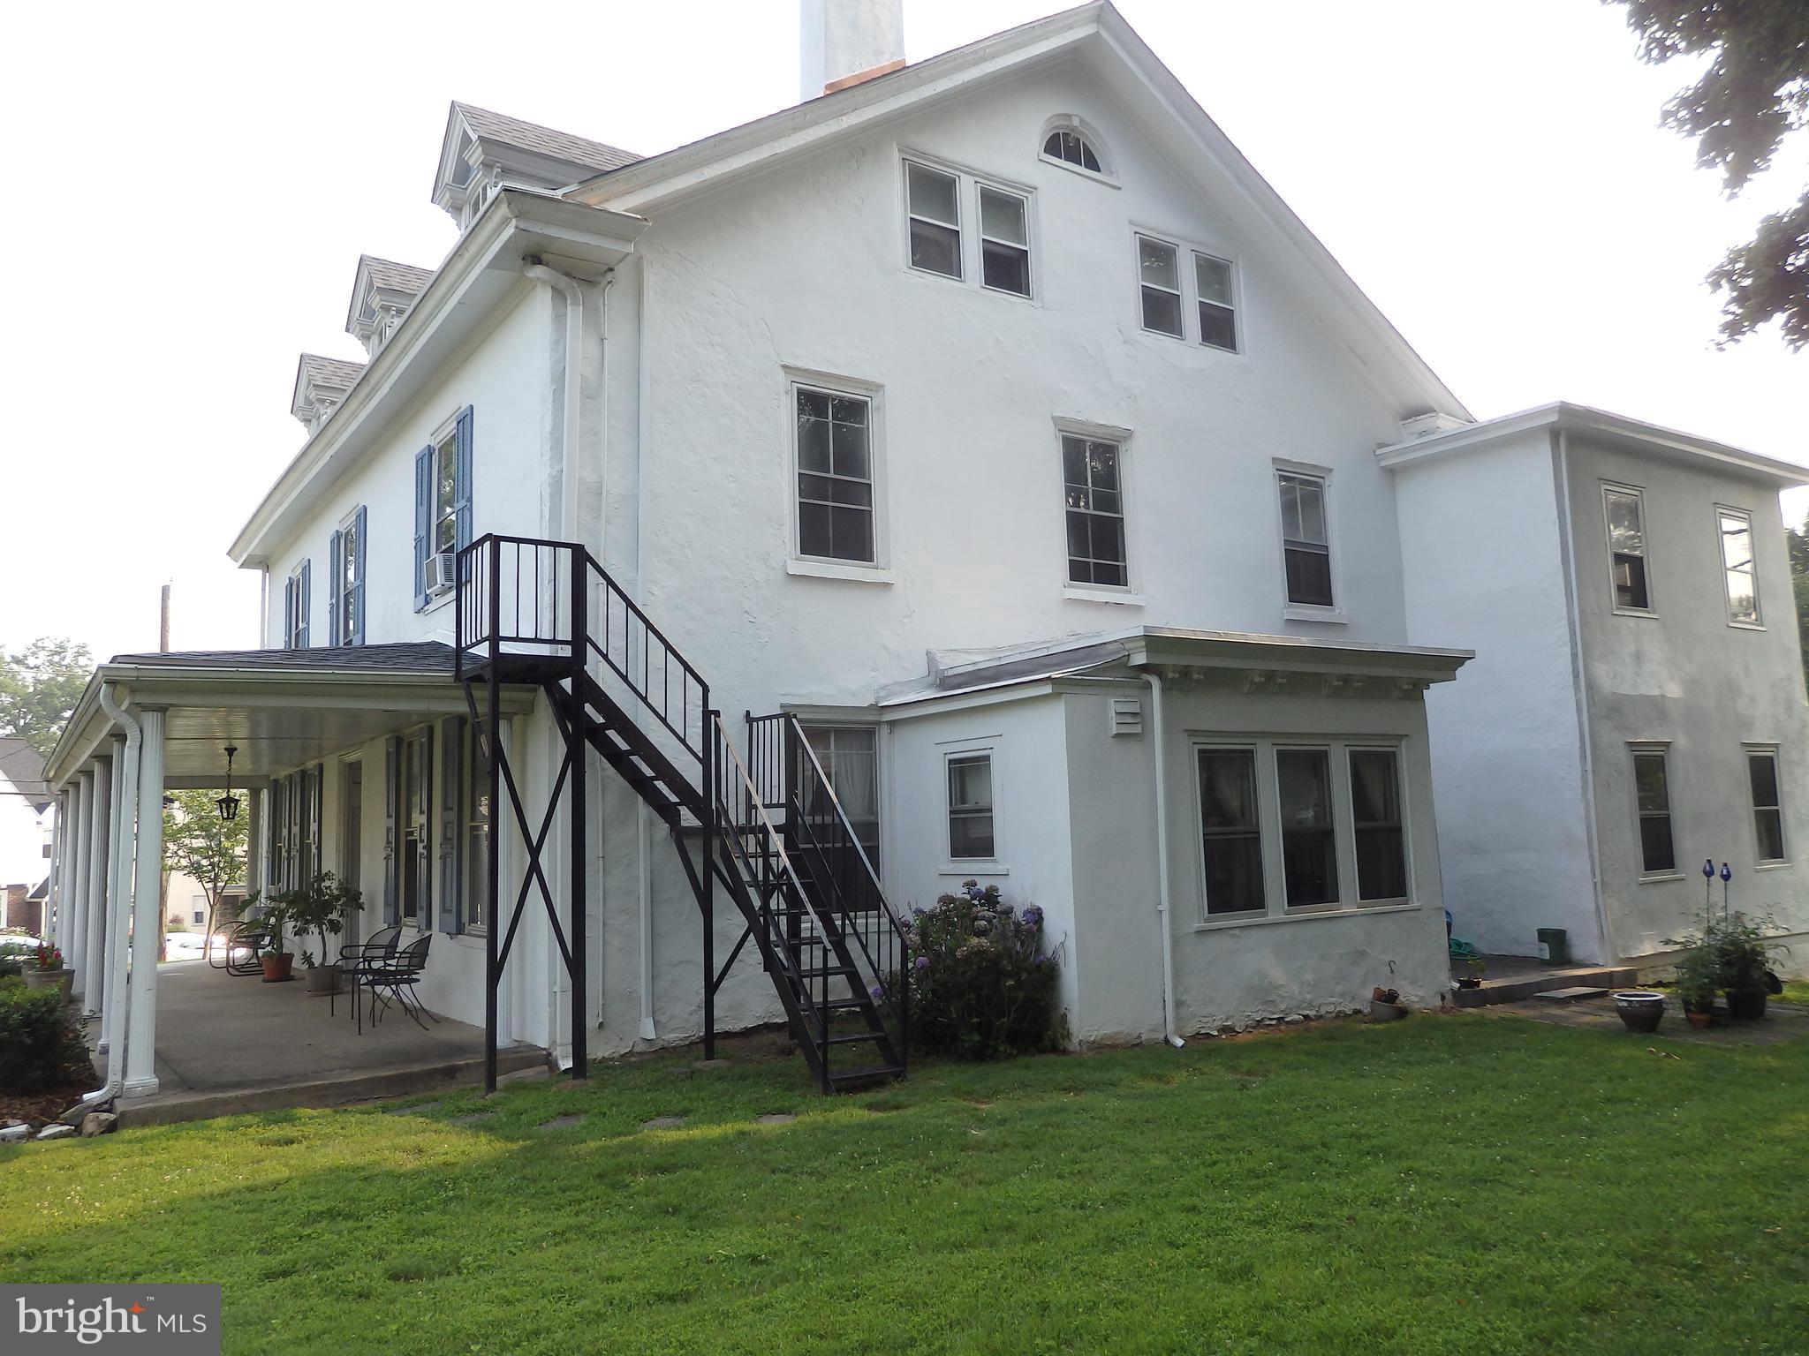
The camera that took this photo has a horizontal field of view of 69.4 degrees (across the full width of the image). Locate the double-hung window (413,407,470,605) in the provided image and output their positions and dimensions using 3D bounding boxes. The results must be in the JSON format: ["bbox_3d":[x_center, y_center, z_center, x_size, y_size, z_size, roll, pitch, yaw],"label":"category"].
[{"bbox_3d":[-4.907,-1.711,13.660,0.165,1.761,2.142,3,-8,-34],"label":"double-hung window"}]

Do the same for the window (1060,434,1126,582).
[{"bbox_3d":[2.169,-1.892,14.873,0.963,1.733,0.107,3,-8,-34],"label":"window"}]

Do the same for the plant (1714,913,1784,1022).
[{"bbox_3d":[7.748,2.639,12.064,0.659,0.979,0.659,3,-8,-34],"label":"plant"}]

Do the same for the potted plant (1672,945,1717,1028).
[{"bbox_3d":[6.835,2.646,11.359,0.374,0.728,0.374,3,-8,-34],"label":"potted plant"}]

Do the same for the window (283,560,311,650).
[{"bbox_3d":[-9.753,-0.810,20.931,0.118,1.883,2.012,3,-8,-34],"label":"window"}]

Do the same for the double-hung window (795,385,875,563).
[{"bbox_3d":[-0.690,-1.966,12.816,0.919,1.740,0.115,3,-8,-35],"label":"double-hung window"}]

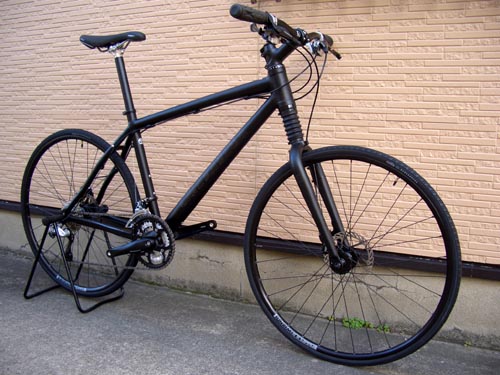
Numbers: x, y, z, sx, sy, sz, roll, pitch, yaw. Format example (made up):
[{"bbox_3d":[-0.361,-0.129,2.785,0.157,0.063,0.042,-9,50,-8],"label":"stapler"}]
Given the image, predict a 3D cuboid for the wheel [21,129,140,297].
[{"bbox_3d":[-0.684,0.108,2.006,0.678,0.678,0.085,6,11,28],"label":"wheel"}]

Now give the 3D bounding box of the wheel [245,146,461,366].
[{"bbox_3d":[0.280,0.211,1.540,0.678,0.678,0.080,6,9,27],"label":"wheel"}]

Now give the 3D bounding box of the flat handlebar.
[{"bbox_3d":[0.155,-0.449,1.508,0.140,0.100,0.630,7,12,29],"label":"flat handlebar"}]

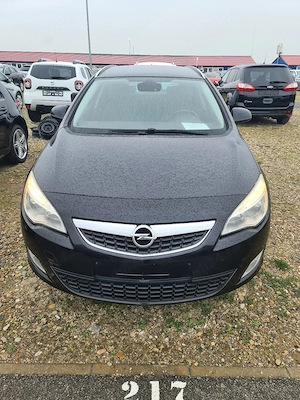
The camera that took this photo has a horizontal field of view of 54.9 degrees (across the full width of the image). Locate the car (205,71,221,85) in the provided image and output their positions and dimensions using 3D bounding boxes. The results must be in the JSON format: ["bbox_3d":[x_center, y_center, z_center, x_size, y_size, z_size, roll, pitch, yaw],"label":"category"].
[{"bbox_3d":[5.666,-10.655,25.880,1.750,1.460,4.200,5,24,10],"label":"car"}]

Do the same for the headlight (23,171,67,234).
[{"bbox_3d":[-0.668,0.001,1.823,0.390,0.240,0.470,1,24,1],"label":"headlight"}]

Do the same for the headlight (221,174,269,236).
[{"bbox_3d":[0.612,0.021,1.806,0.390,0.240,0.470,1,24,1],"label":"headlight"}]

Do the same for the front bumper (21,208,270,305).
[{"bbox_3d":[-0.032,0.298,1.822,1.740,0.500,0.540,1,24,1],"label":"front bumper"}]

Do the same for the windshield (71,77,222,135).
[{"bbox_3d":[-0.001,-0.900,2.720,1.420,0.150,1.040,1,49,1],"label":"windshield"}]

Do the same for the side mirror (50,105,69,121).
[{"bbox_3d":[-0.885,-0.860,2.857,0.210,0.150,0.130,1,24,1],"label":"side mirror"}]

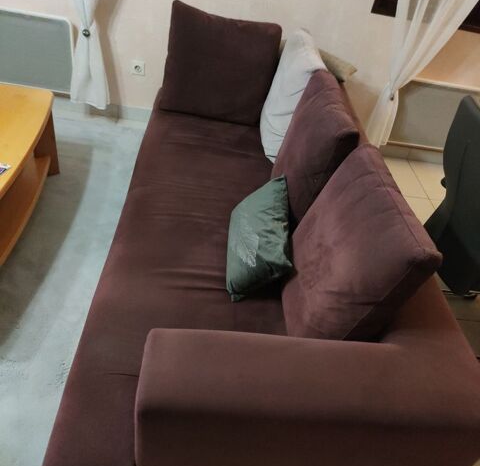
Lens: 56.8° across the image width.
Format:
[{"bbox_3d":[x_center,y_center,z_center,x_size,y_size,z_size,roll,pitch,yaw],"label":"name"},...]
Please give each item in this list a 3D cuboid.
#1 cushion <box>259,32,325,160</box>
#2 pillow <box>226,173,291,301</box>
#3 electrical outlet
[{"bbox_3d":[0.241,-0.577,1.984,0.170,0.480,0.490,20,36,-16],"label":"cushion"},{"bbox_3d":[0.067,-0.008,1.499,0.135,0.270,0.460,43,27,-29],"label":"pillow"},{"bbox_3d":[-0.585,-0.942,2.545,0.081,0.081,0.020,6,39,-5],"label":"electrical outlet"}]

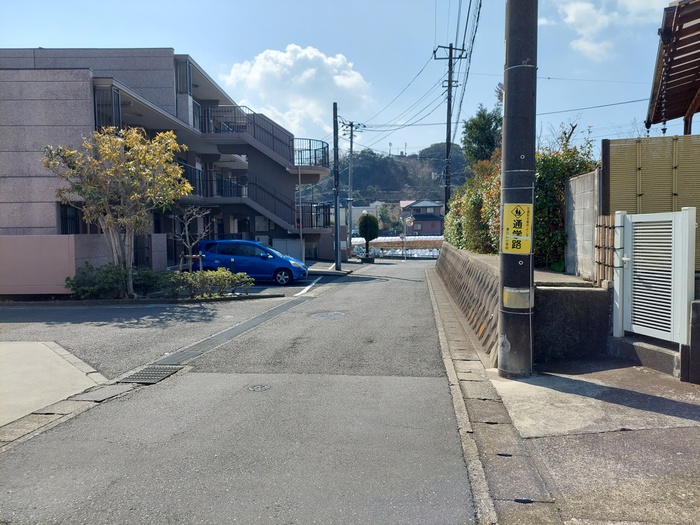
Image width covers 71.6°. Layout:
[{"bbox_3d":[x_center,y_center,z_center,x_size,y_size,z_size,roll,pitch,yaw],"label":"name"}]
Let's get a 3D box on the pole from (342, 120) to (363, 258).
[{"bbox_3d":[0.129,-5.968,40.039,1.600,11.267,0.500,-1,3,0],"label":"pole"}]

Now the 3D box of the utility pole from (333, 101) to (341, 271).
[{"bbox_3d":[-0.631,-3.707,23.811,0.340,8.175,0.340,-1,3,0],"label":"utility pole"}]

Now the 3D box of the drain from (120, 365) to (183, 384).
[{"bbox_3d":[-2.323,1.339,5.720,0.440,0.050,0.700,-1,3,4],"label":"drain"}]

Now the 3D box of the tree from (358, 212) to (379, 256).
[{"bbox_3d":[1.161,-1.773,31.235,1.280,2.813,1.280,-1,3,0],"label":"tree"}]

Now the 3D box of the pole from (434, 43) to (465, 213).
[{"bbox_3d":[5.883,-6.388,28.602,1.850,12.846,0.420,0,3,10],"label":"pole"}]

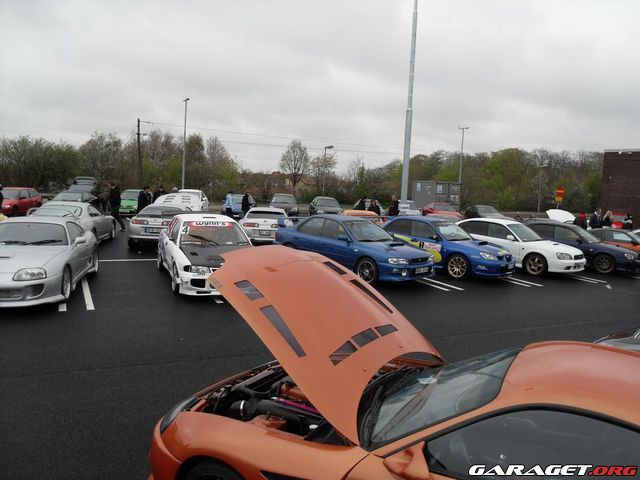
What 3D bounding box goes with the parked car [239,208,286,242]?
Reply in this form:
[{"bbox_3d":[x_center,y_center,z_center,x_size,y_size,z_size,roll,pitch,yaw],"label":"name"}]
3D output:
[{"bbox_3d":[-1.930,-0.544,18.770,1.810,1.280,4.500,3,6,-6],"label":"parked car"}]

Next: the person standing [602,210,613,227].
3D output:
[{"bbox_3d":[11.839,-0.378,21.492,0.460,1.670,0.350,2,6,-10],"label":"person standing"}]

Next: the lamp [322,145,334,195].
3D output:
[{"bbox_3d":[0.625,-5.201,43.202,0.950,5.280,0.250,5,7,15],"label":"lamp"}]

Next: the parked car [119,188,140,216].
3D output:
[{"bbox_3d":[-10.060,-2.007,28.246,1.680,1.400,4.100,1,6,-20],"label":"parked car"}]

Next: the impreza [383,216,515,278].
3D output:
[{"bbox_3d":[3.187,0.095,14.358,1.740,1.430,4.460,-3,9,-43],"label":"impreza"}]

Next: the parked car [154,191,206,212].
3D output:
[{"bbox_3d":[-7.256,-1.881,28.429,1.720,1.420,4.200,2,6,-8],"label":"parked car"}]

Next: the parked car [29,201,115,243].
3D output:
[{"bbox_3d":[-7.325,-0.505,15.458,1.810,1.280,4.500,2,6,-12],"label":"parked car"}]

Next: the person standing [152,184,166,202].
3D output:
[{"bbox_3d":[-6.616,-1.334,21.611,0.500,1.770,0.350,2,6,-15],"label":"person standing"}]

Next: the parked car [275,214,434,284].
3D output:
[{"bbox_3d":[0.769,0.133,12.957,1.690,1.400,4.350,-3,9,-44],"label":"parked car"}]

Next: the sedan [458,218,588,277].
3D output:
[{"bbox_3d":[5.417,0.108,15.652,4.580,1.410,1.700,9,8,43],"label":"sedan"}]

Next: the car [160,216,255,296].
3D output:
[{"bbox_3d":[-2.381,0.164,11.075,1.700,1.410,4.320,1,7,-22],"label":"car"}]

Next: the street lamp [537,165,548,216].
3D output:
[{"bbox_3d":[23.028,-5.119,53.688,0.850,5.250,0.250,5,7,20],"label":"street lamp"}]

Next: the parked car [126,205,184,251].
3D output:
[{"bbox_3d":[-4.815,-0.534,16.775,1.810,1.270,4.510,3,6,-5],"label":"parked car"}]

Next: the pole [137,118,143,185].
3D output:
[{"bbox_3d":[-20.028,-9.464,58.000,0.300,8.310,0.300,-3,0,0],"label":"pole"}]

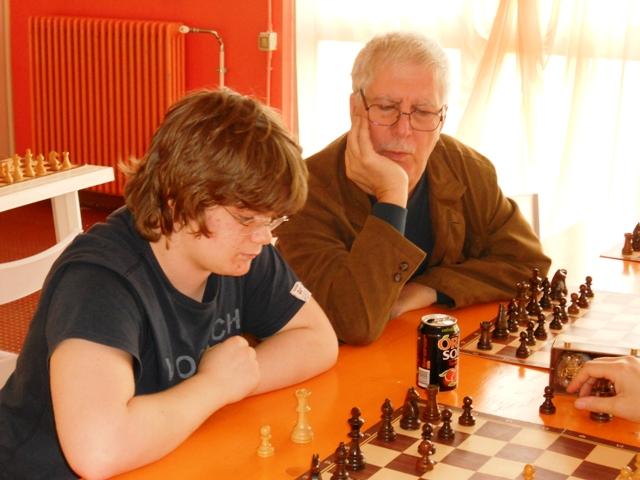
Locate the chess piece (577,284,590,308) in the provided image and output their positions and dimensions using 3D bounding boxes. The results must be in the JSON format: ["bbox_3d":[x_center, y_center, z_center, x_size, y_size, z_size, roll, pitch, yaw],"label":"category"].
[{"bbox_3d":[0.509,0.107,2.320,0.024,0.044,0.024,9,17,29],"label":"chess piece"}]

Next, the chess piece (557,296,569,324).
[{"bbox_3d":[0.446,0.129,2.195,0.022,0.045,0.022,0,14,0],"label":"chess piece"}]

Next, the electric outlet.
[{"bbox_3d":[-0.236,-0.907,5.500,0.065,0.080,0.050,9,17,30],"label":"electric outlet"}]

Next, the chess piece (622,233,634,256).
[{"bbox_3d":[0.684,0.010,2.667,0.025,0.049,0.025,9,16,29],"label":"chess piece"}]

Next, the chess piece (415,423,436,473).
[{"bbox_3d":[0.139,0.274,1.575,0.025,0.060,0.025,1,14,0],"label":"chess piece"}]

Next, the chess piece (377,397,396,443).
[{"bbox_3d":[0.095,0.251,1.685,0.025,0.059,0.025,0,14,0],"label":"chess piece"}]

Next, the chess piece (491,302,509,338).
[{"bbox_3d":[0.319,0.142,2.116,0.028,0.058,0.028,3,15,11],"label":"chess piece"}]

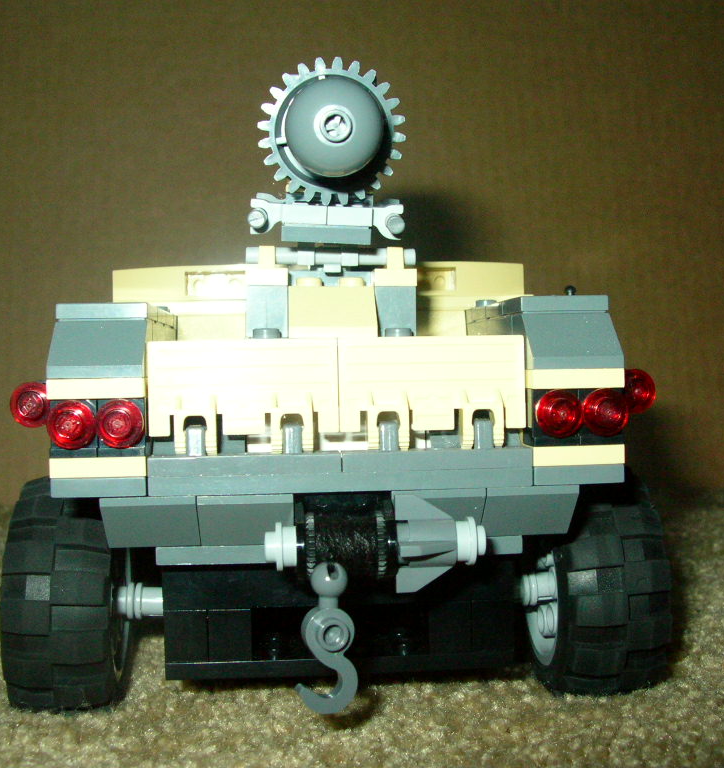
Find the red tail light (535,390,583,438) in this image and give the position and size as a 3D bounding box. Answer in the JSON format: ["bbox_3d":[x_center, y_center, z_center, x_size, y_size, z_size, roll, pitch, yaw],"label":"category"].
[{"bbox_3d":[0.033,0.005,0.178,0.008,0.008,0.005,-1,2,-4],"label":"red tail light"}]

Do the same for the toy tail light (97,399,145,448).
[{"bbox_3d":[-0.039,0.006,0.173,0.008,0.008,0.005,-1,2,-4],"label":"toy tail light"}]

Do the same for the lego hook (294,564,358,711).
[{"bbox_3d":[-0.006,0.040,0.170,0.010,0.024,0.007,-1,2,-13],"label":"lego hook"}]

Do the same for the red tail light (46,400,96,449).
[{"bbox_3d":[-0.047,0.007,0.173,0.008,0.008,0.005,-1,2,-4],"label":"red tail light"}]

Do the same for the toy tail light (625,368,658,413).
[{"bbox_3d":[0.050,0.001,0.195,0.008,0.008,0.005,-1,2,-4],"label":"toy tail light"}]

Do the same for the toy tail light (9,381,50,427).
[{"bbox_3d":[-0.058,0.004,0.188,0.008,0.008,0.005,-1,2,-4],"label":"toy tail light"}]

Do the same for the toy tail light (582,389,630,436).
[{"bbox_3d":[0.041,0.005,0.179,0.008,0.008,0.005,-1,2,-4],"label":"toy tail light"}]

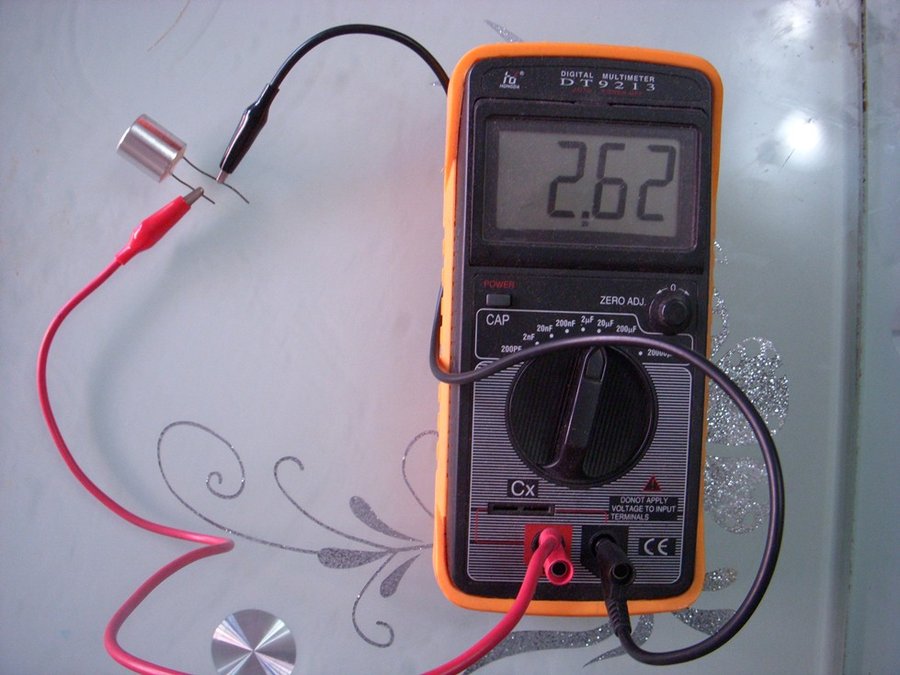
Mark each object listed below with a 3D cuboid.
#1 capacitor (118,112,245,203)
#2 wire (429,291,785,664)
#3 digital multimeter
[{"bbox_3d":[-0.094,-0.059,0.350,0.048,0.016,0.016,35,89,-3],"label":"capacitor"},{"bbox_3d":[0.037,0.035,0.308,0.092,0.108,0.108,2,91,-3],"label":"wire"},{"bbox_3d":[0.043,-0.003,0.344,0.093,0.040,0.194,2,91,-3],"label":"digital multimeter"}]

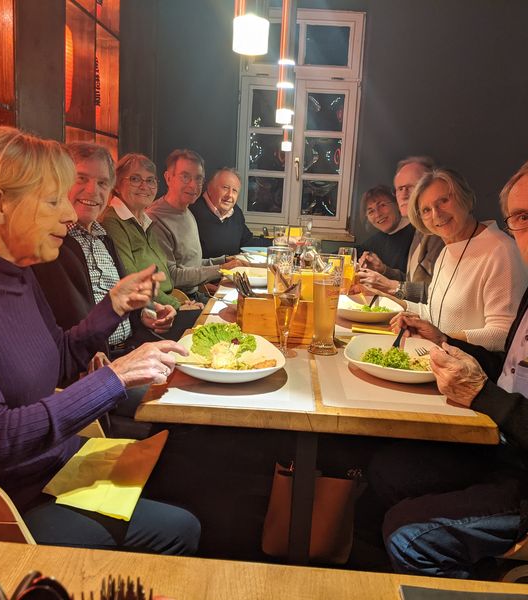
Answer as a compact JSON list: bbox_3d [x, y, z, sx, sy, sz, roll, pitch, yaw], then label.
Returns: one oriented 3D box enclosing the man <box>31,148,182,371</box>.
[{"bbox_3d":[-0.432,0.152,1.939,0.740,1.280,0.550,9,12,30],"label":"man"}]

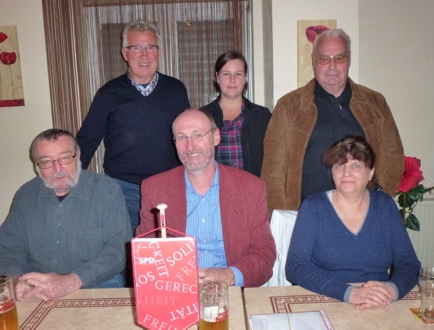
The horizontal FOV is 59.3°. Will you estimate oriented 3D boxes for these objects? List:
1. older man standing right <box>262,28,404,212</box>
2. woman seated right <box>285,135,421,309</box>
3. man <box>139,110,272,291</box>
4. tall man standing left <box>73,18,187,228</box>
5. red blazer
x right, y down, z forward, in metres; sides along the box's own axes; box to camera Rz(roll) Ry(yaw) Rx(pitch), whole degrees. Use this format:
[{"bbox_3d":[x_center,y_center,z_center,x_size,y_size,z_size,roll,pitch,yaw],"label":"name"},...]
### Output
[{"bbox_3d":[0.560,0.200,1.900,0.670,1.700,0.380,0,9,10],"label":"older man standing right"},{"bbox_3d":[0.470,0.520,1.360,0.520,1.230,0.700,0,9,10],"label":"woman seated right"},{"bbox_3d":[-0.055,0.460,1.380,0.580,1.320,0.740,-2,9,0],"label":"man"},{"bbox_3d":[-0.385,0.190,1.930,0.580,1.760,0.360,-3,9,-9],"label":"tall man standing left"},{"bbox_3d":[-0.050,0.300,1.465,0.550,0.610,0.420,-2,9,0],"label":"red blazer"}]

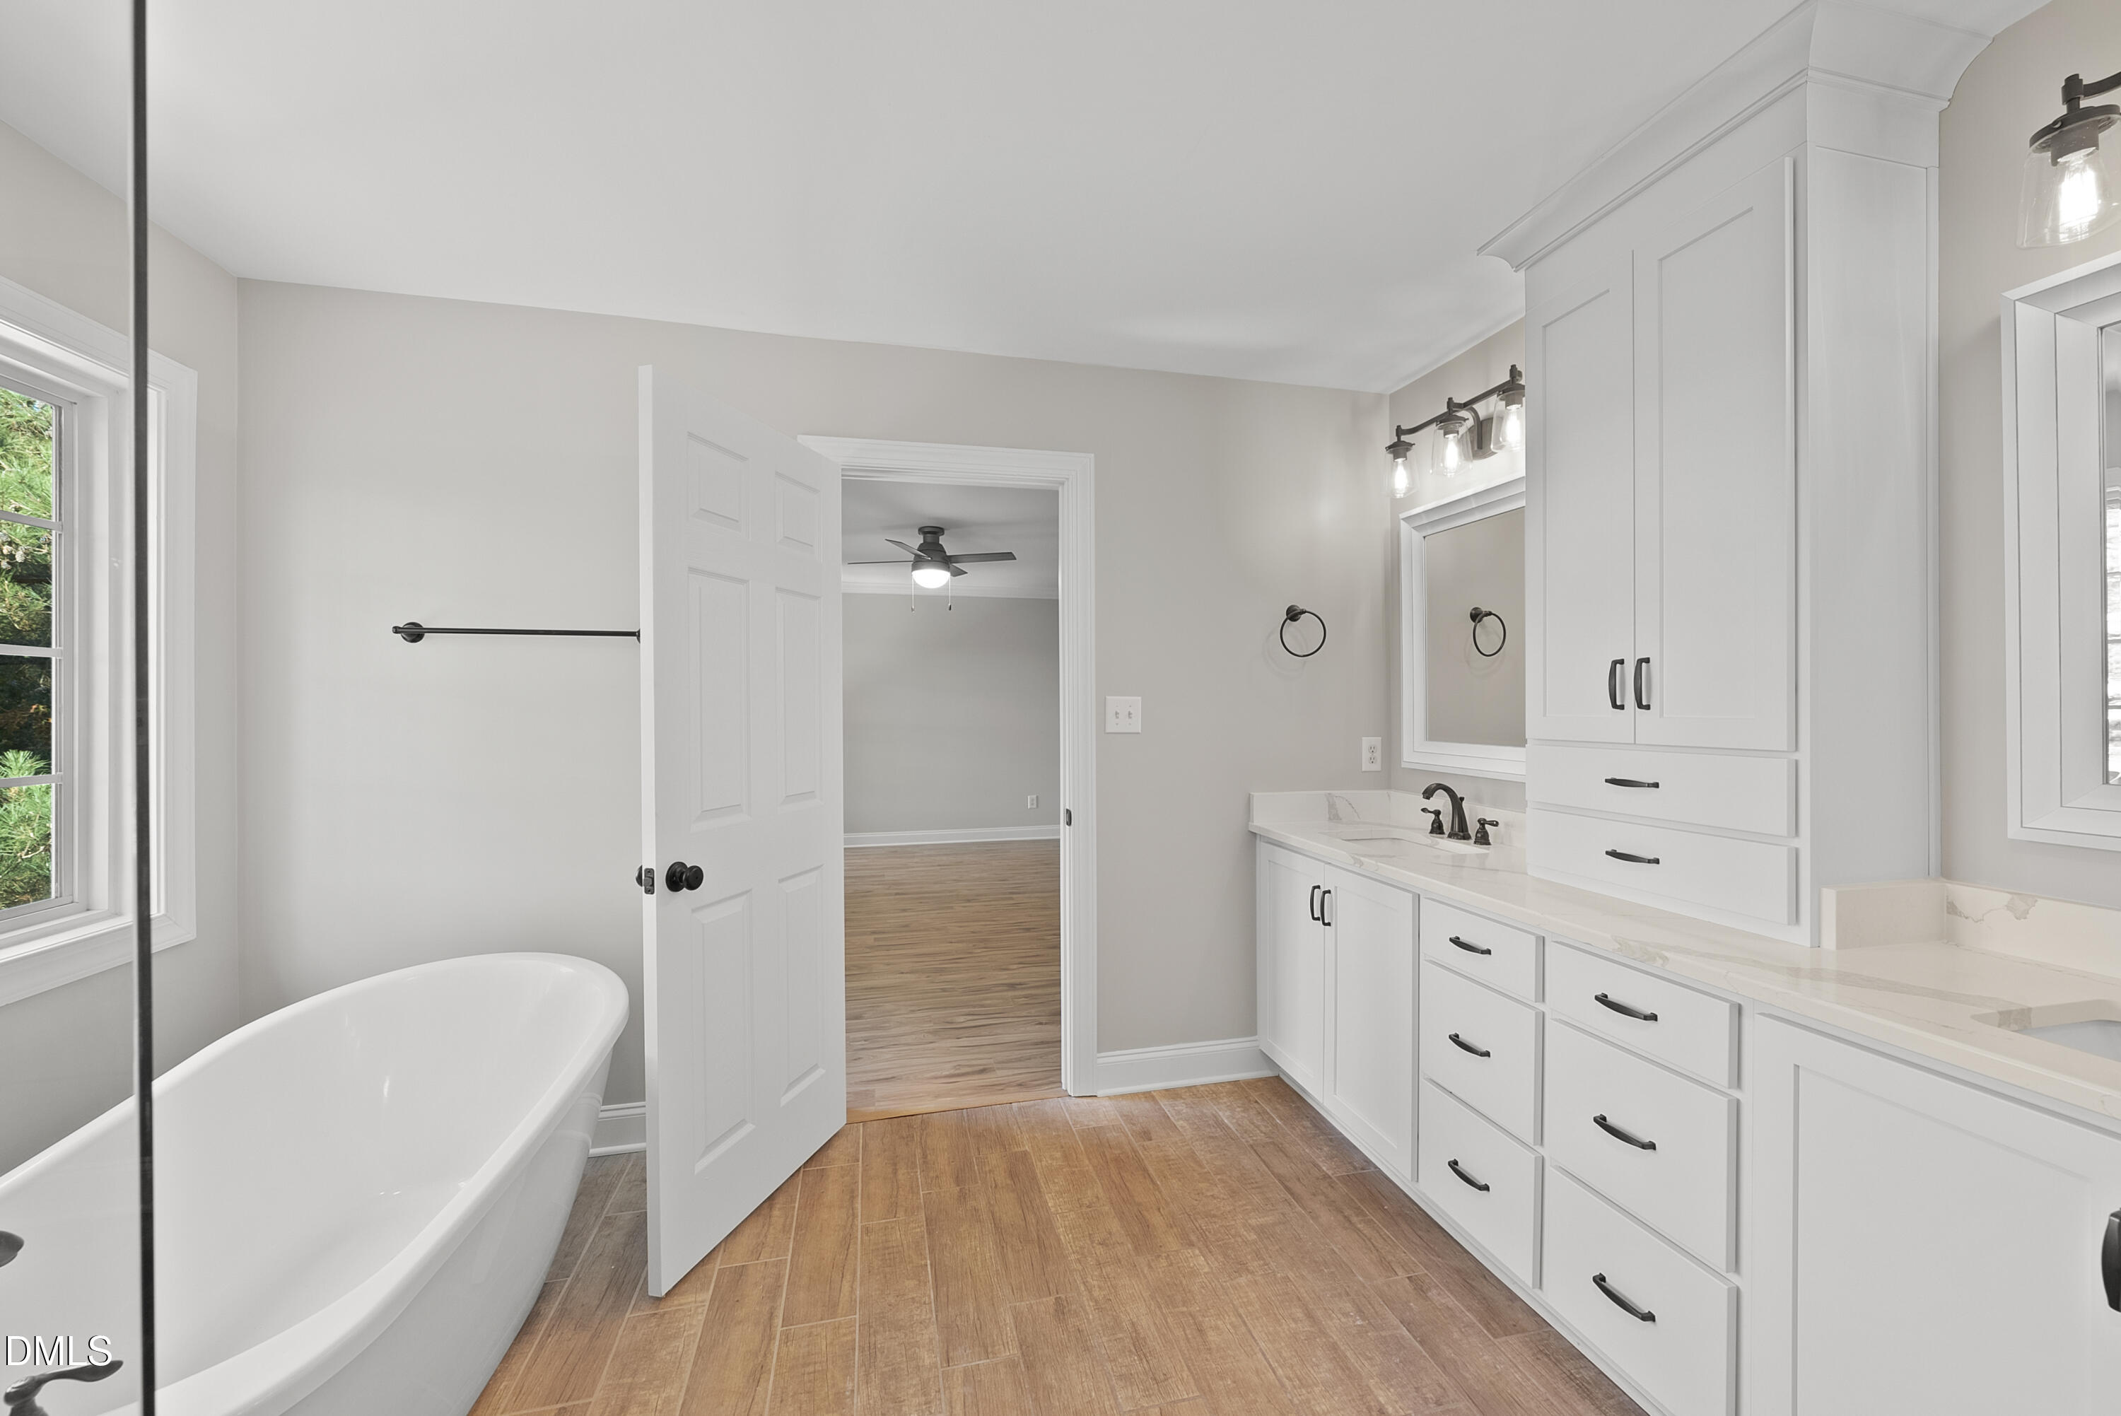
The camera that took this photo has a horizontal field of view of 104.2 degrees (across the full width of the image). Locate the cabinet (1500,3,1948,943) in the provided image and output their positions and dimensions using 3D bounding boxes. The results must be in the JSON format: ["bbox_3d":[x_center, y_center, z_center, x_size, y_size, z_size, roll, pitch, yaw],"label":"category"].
[{"bbox_3d":[1.331,-0.372,1.734,0.346,1.556,0.693,0,0,-13],"label":"cabinet"}]

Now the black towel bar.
[{"bbox_3d":[-1.501,-0.210,2.329,0.657,0.057,0.076,0,0,-13],"label":"black towel bar"}]

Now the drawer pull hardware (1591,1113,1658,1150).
[{"bbox_3d":[0.997,0.750,1.458,0.029,0.016,0.108,0,0,-13],"label":"drawer pull hardware"}]

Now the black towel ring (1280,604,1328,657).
[{"bbox_3d":[0.837,-0.268,2.883,0.175,0.189,0.076,0,0,-13],"label":"black towel ring"}]

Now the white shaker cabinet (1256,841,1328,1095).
[{"bbox_3d":[0.972,0.818,2.712,0.502,0.783,0.462,0,0,-13],"label":"white shaker cabinet"}]

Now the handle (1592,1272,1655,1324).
[{"bbox_3d":[0.997,1.047,1.463,0.029,0.016,0.108,0,0,-13],"label":"handle"}]

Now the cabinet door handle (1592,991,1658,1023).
[{"bbox_3d":[0.997,0.529,1.456,0.029,0.016,0.108,0,0,-13],"label":"cabinet door handle"}]

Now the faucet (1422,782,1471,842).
[{"bbox_3d":[1.191,0.318,2.542,0.166,0.169,0.065,0,0,-13],"label":"faucet"}]

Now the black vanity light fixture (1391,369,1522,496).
[{"bbox_3d":[1.214,-0.817,2.510,0.206,0.241,0.632,0,0,-13],"label":"black vanity light fixture"}]

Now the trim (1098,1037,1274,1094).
[{"bbox_3d":[0.448,1.224,2.825,0.662,0.146,0.018,0,0,-13],"label":"trim"}]

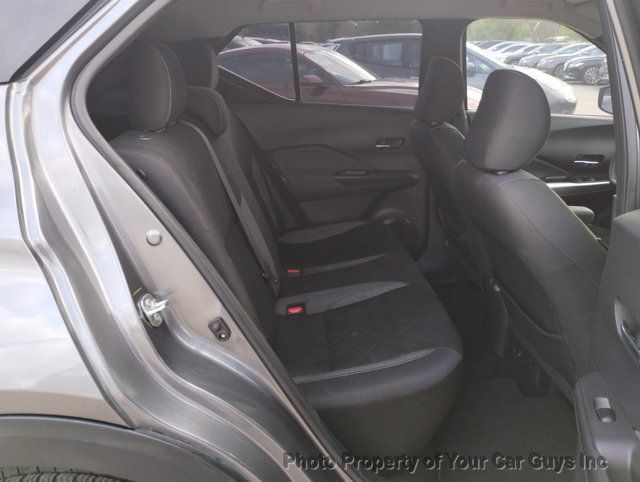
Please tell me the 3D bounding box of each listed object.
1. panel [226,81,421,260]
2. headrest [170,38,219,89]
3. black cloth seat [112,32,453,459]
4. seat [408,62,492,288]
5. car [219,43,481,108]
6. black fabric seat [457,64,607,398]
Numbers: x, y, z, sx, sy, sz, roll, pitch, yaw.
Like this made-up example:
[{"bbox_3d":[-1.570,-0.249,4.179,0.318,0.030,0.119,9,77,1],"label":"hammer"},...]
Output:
[{"bbox_3d":[0.010,-0.299,2.316,0.956,0.819,0.156,-1,21,-4],"label":"panel"},{"bbox_3d":[-0.416,-0.616,1.859,0.137,0.214,0.254,-1,21,-4],"label":"headrest"},{"bbox_3d":[-0.064,-0.100,1.706,0.897,1.043,1.248,-1,21,-4],"label":"black cloth seat"},{"bbox_3d":[0.730,-0.216,2.086,0.858,0.975,0.507,-1,21,-4],"label":"seat"},{"bbox_3d":[-0.295,-1.599,6.077,4.700,1.440,1.820,6,22,15],"label":"car"},{"bbox_3d":[0.776,0.026,1.460,0.858,0.975,0.507,-1,21,-4],"label":"black fabric seat"}]

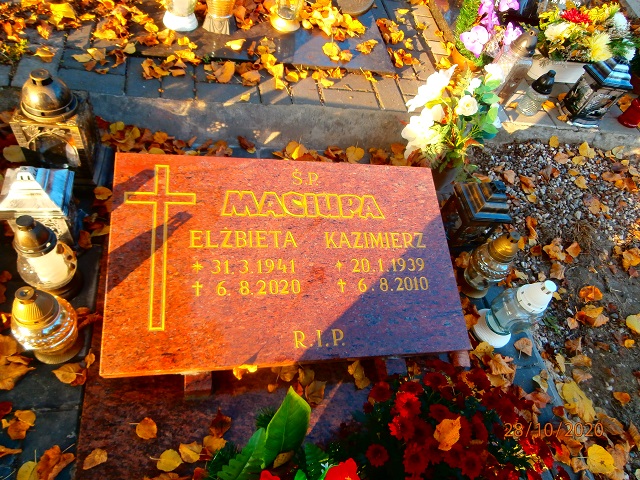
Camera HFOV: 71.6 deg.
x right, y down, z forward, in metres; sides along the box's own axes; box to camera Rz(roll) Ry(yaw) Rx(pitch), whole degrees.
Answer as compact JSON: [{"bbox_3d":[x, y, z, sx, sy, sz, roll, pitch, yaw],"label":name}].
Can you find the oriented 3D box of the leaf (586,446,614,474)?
[{"bbox_3d":[0.655,0.512,1.036,0.057,0.012,0.061,12,57,8],"label":"leaf"}]

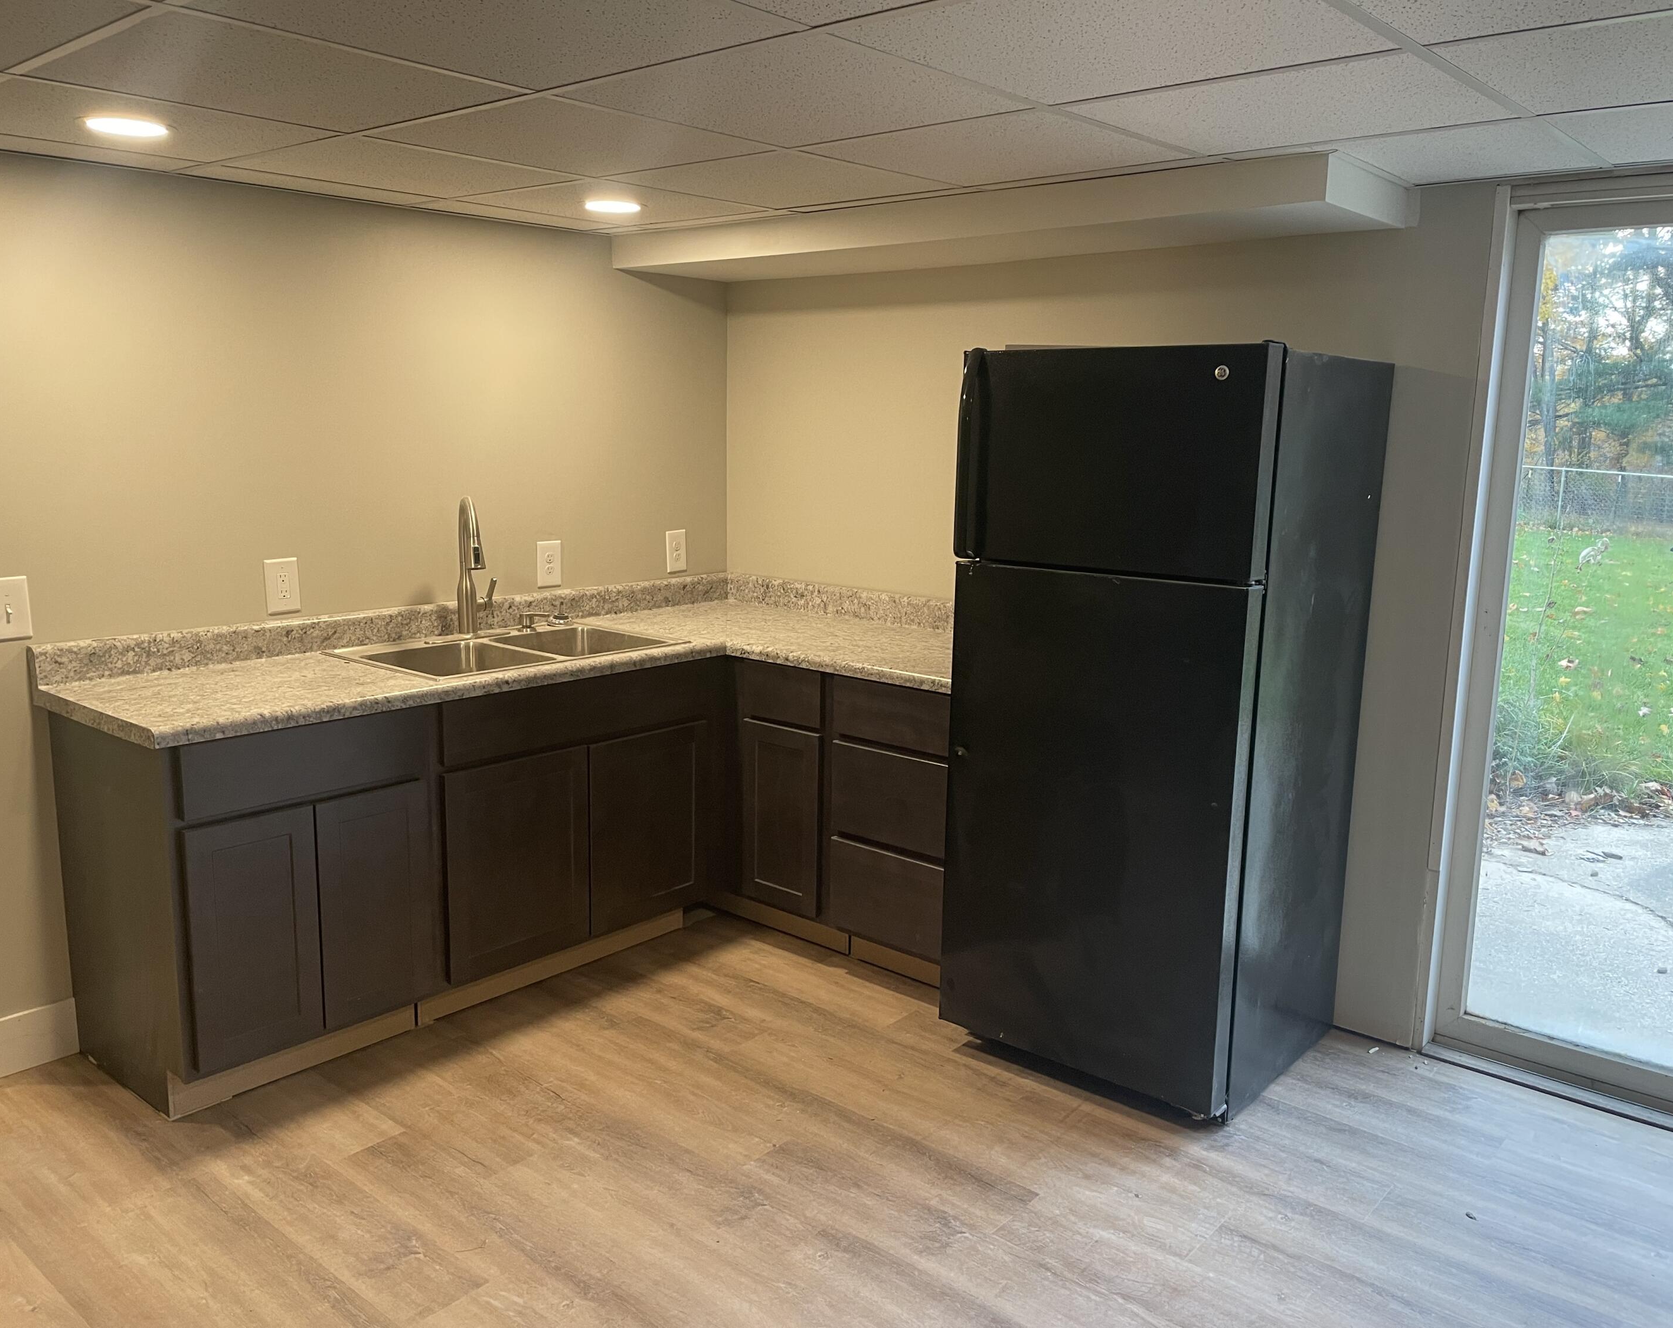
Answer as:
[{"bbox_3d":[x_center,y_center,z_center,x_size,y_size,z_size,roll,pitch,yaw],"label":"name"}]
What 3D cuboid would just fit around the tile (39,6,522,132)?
[{"bbox_3d":[-0.926,-0.968,2.201,0.597,0.018,0.597,10,14,40],"label":"tile"}]

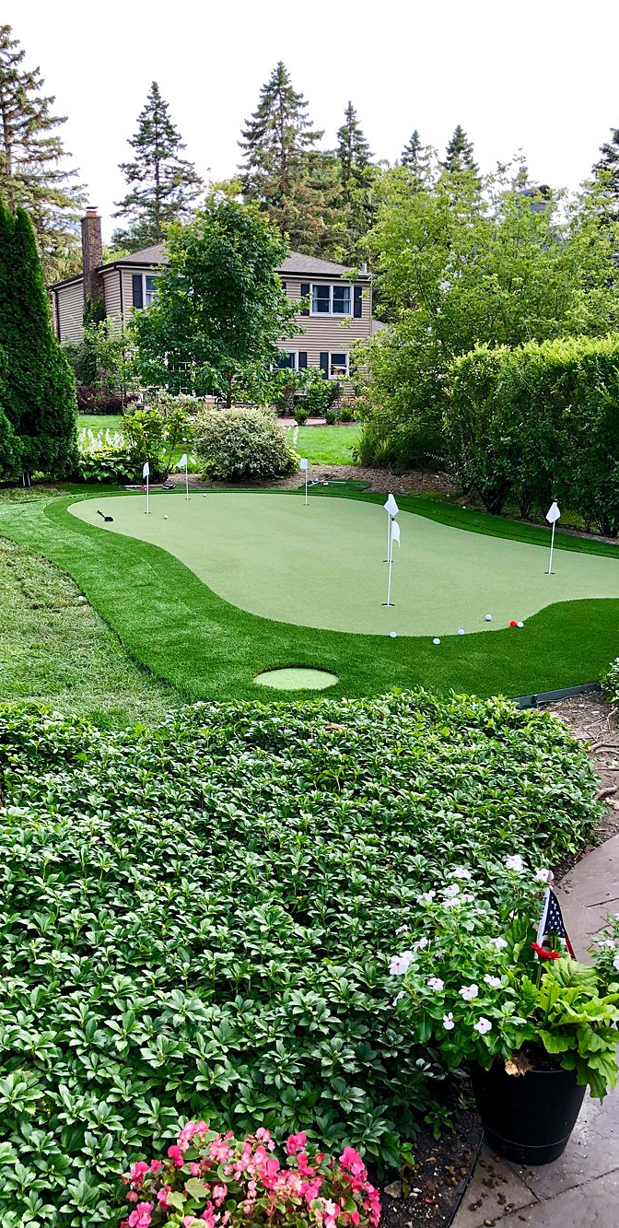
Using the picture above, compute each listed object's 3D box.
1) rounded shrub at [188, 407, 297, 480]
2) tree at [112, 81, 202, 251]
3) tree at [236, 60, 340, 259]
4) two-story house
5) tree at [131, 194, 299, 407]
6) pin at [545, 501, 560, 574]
[{"bbox_3d":[-1.232,-3.287,18.893,2.044,1.299,1.850,0,13,0],"label":"rounded shrub"},{"bbox_3d":[-9.865,-23.862,64.227,5.770,19.309,6.200,0,13,0],"label":"tree"},{"bbox_3d":[-1.269,-24.348,64.093,6.563,20.459,7.000,0,13,0],"label":"tree"},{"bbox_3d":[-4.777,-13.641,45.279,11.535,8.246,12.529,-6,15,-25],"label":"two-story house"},{"bbox_3d":[-2.559,-7.947,26.894,4.572,6.379,4.400,0,13,0],"label":"tree"},{"bbox_3d":[2.323,-0.735,9.478,0.140,0.710,0.100,0,13,0],"label":"pin"}]

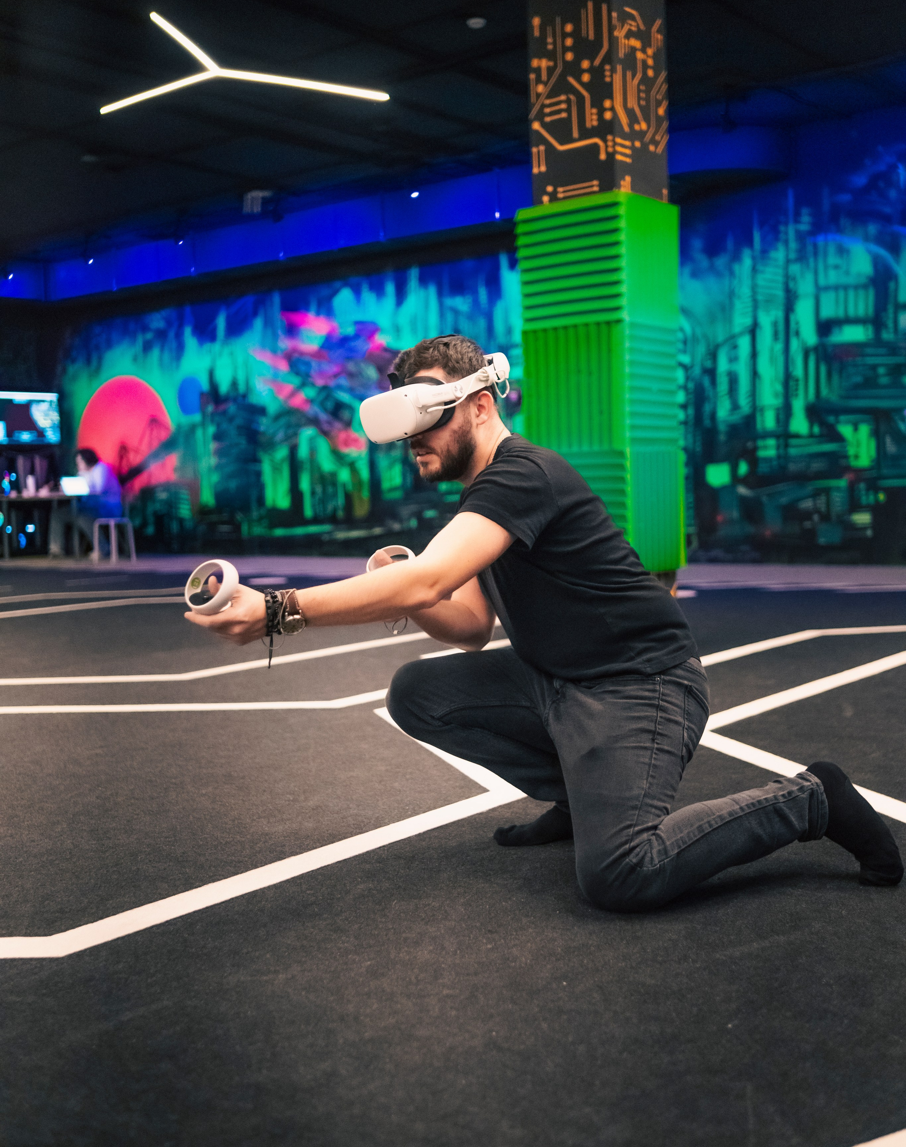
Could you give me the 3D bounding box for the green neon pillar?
[{"bbox_3d":[0.661,-0.799,5.771,0.517,1.560,0.478,1,4,38],"label":"green neon pillar"}]

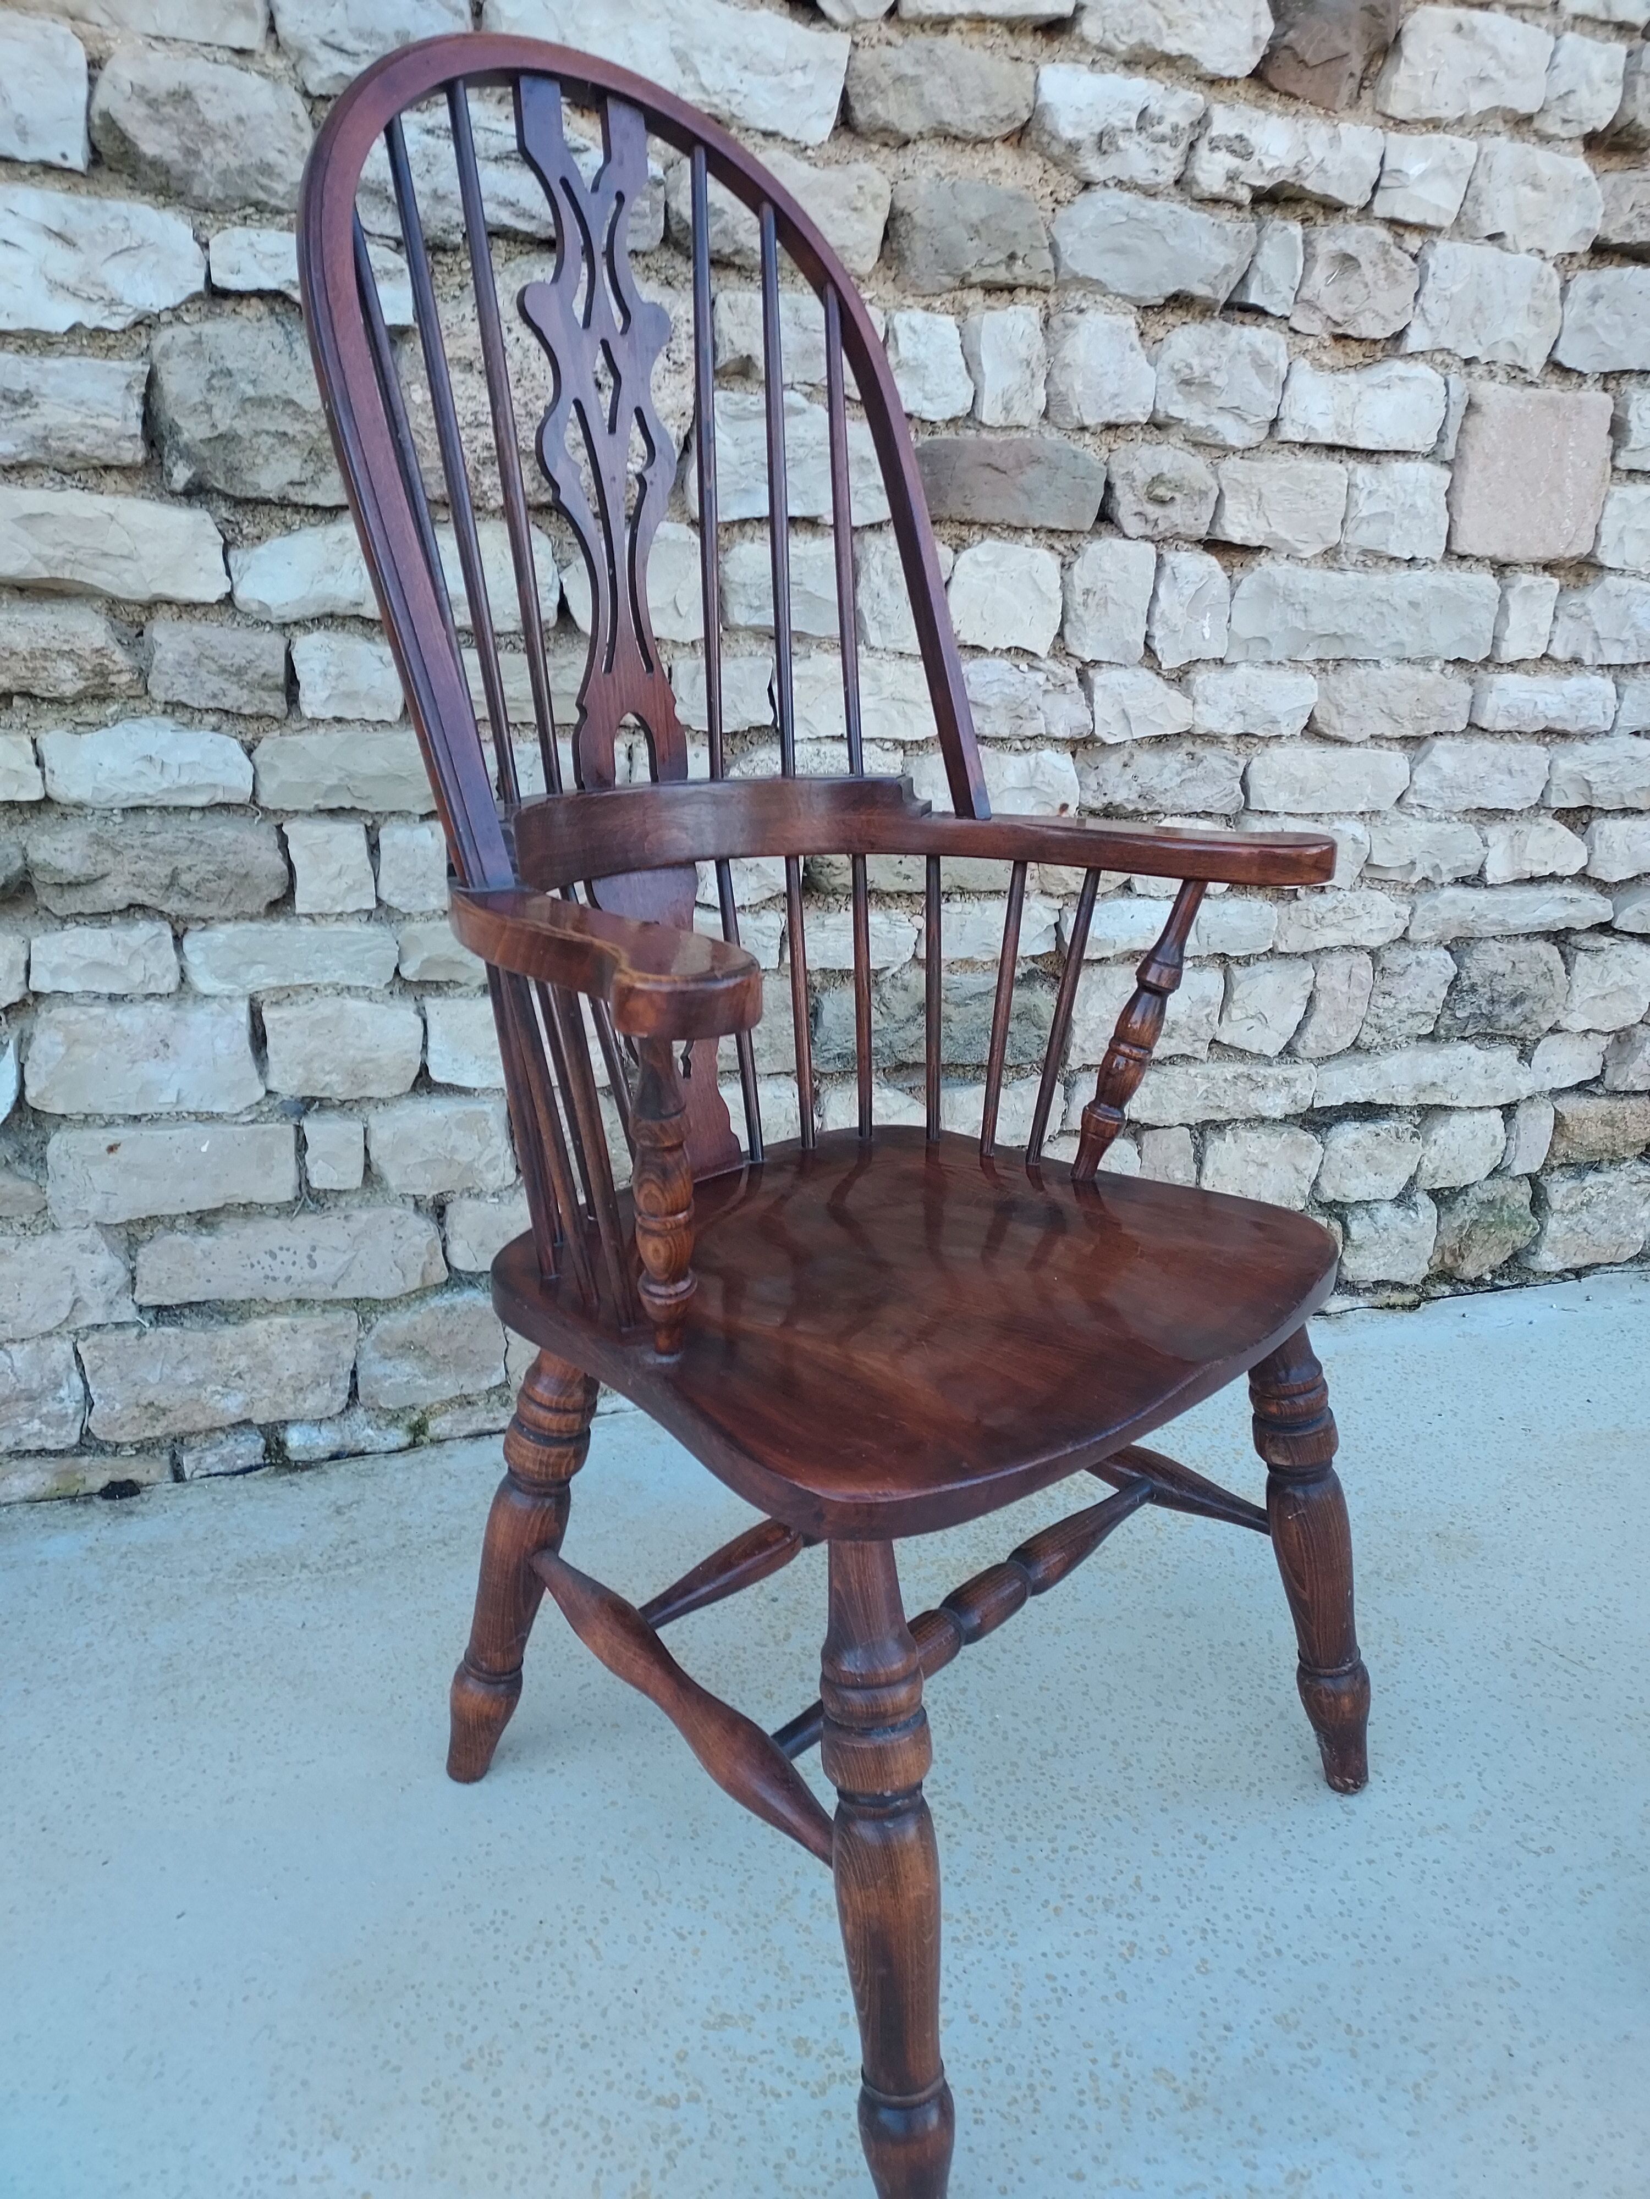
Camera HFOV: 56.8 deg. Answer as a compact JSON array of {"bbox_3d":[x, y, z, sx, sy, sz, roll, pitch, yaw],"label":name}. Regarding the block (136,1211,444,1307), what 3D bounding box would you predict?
[{"bbox_3d":[-0.509,0.131,1.463,0.268,0.085,0.129,-5,18,-19],"label":"block"}]

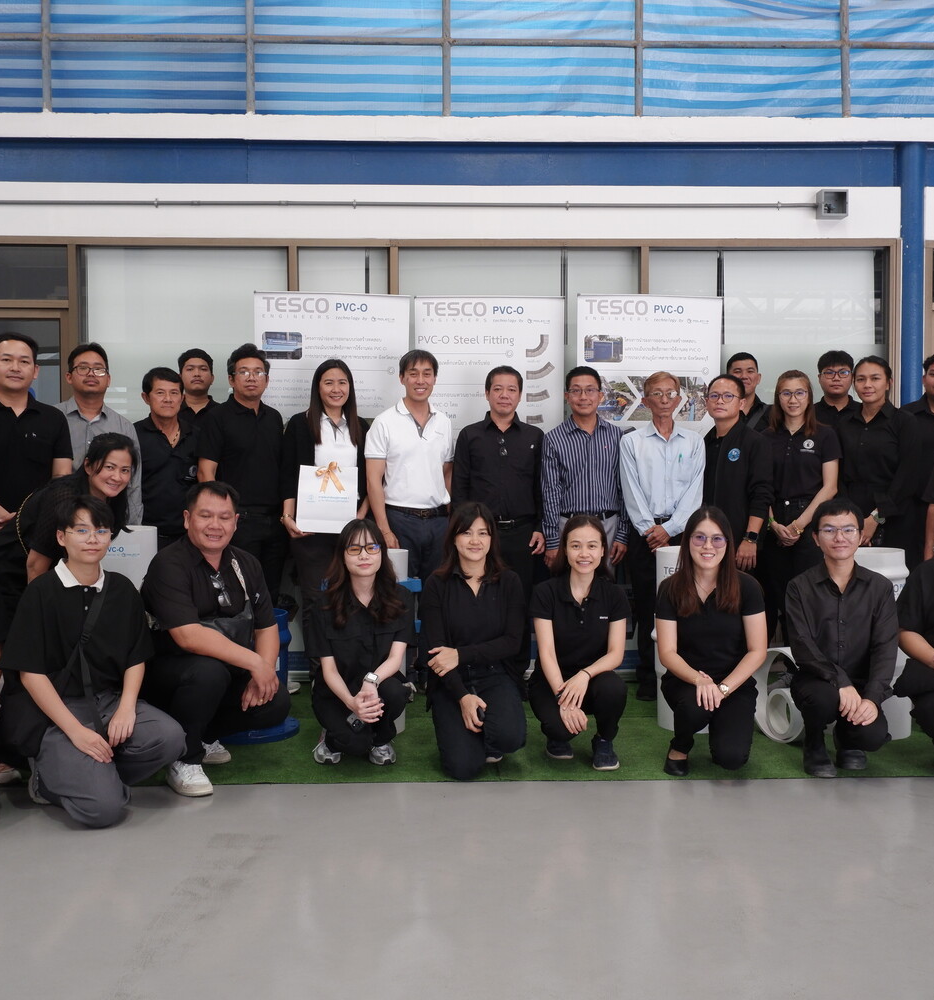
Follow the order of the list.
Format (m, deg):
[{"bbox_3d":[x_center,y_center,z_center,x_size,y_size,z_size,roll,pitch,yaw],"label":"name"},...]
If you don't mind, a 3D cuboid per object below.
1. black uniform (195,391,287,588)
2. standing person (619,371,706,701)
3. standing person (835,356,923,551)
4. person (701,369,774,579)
[{"bbox_3d":[-1.145,0.203,5.470,0.470,1.472,0.290,0,1,-7],"label":"black uniform"},{"bbox_3d":[0.977,0.167,5.426,0.460,1.620,0.300,0,1,4],"label":"standing person"},{"bbox_3d":[1.869,0.162,4.930,0.450,1.650,0.310,1,2,23],"label":"standing person"},{"bbox_3d":[1.365,0.176,5.520,0.470,1.644,0.320,1,2,30],"label":"person"}]

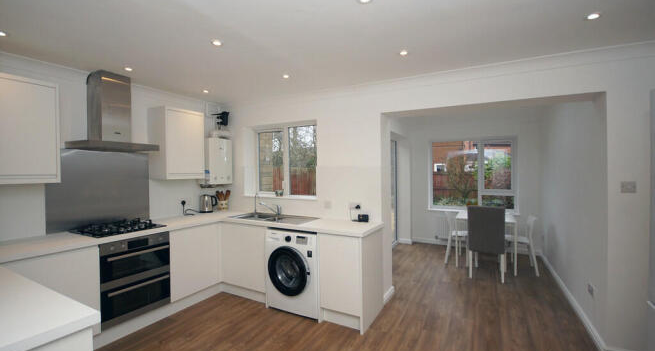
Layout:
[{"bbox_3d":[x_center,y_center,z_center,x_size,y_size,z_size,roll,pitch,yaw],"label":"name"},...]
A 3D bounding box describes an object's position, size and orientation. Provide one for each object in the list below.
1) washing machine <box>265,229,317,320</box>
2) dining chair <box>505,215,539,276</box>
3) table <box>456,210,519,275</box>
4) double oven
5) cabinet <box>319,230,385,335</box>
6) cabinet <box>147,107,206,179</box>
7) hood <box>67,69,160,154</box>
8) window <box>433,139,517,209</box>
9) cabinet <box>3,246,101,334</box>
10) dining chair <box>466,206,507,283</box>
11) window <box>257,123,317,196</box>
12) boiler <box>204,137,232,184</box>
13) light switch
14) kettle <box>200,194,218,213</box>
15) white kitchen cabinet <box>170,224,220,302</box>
[{"bbox_3d":[-0.243,0.986,3.005,0.604,0.848,0.565,0,1,27],"label":"washing machine"},{"bbox_3d":[2.805,0.976,3.990,0.440,0.790,0.450,0,1,30],"label":"dining chair"},{"bbox_3d":[2.442,0.999,4.222,0.750,0.740,0.740,0,1,30],"label":"table"},{"bbox_3d":[-1.938,0.921,2.604,0.565,0.721,0.580,0,1,30],"label":"double oven"},{"bbox_3d":[0.275,0.971,2.791,0.437,0.865,0.610,0,1,30],"label":"cabinet"},{"bbox_3d":[-1.784,-0.356,3.253,0.330,0.800,0.470,0,1,30],"label":"cabinet"},{"bbox_3d":[-2.035,-0.609,2.618,0.500,0.725,0.590,0,1,30],"label":"hood"},{"bbox_3d":[2.667,-0.015,5.108,1.385,1.340,0.100,0,1,27],"label":"window"},{"bbox_3d":[-2.244,0.931,2.128,0.580,0.721,0.550,0,1,30],"label":"cabinet"},{"bbox_3d":[2.207,0.897,3.802,0.440,0.960,0.550,0,1,30],"label":"dining chair"},{"bbox_3d":[-0.591,-0.206,3.844,1.170,1.000,0.080,0,1,30],"label":"window"},{"bbox_3d":[-1.550,-0.191,3.742,0.280,0.595,0.375,0,1,30],"label":"boiler"},{"bbox_3d":[2.222,0.089,2.012,0.086,0.086,0.012,0,1,30],"label":"light switch"},{"bbox_3d":[-1.592,0.379,3.652,0.235,0.235,0.165,-1,1,-29],"label":"kettle"},{"bbox_3d":[-1.666,0.911,3.111,0.580,0.721,0.570,0,1,30],"label":"white kitchen cabinet"}]

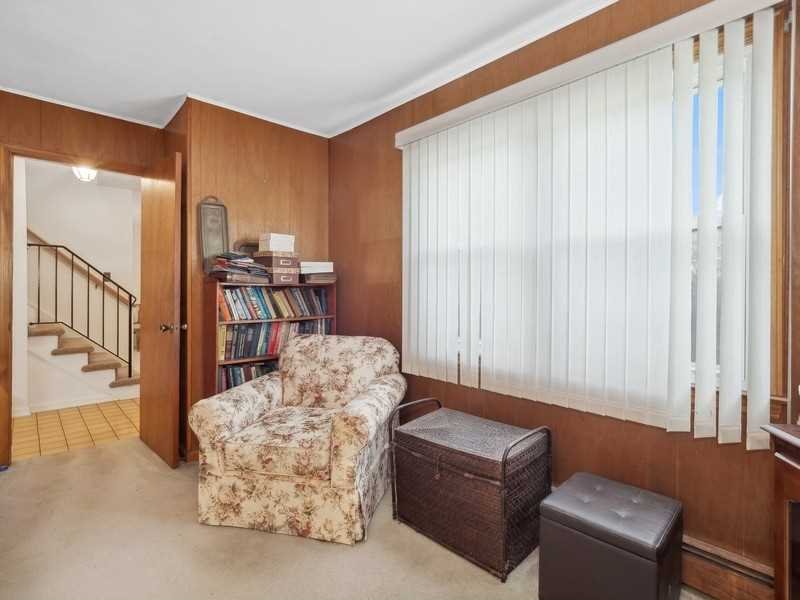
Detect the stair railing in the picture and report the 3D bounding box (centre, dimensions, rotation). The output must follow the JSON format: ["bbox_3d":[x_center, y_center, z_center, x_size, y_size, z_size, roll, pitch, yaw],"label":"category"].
[{"bbox_3d":[-3.232,0.164,3.817,0.839,1.397,0.050,-1,1,-40],"label":"stair railing"}]

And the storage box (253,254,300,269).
[{"bbox_3d":[-0.906,-0.275,2.723,0.290,0.103,0.200,1,2,44],"label":"storage box"}]

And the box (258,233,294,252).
[{"bbox_3d":[-0.901,-0.396,2.711,0.175,0.140,0.190,1,2,44],"label":"box"}]

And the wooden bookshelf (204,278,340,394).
[{"bbox_3d":[-0.914,0.487,2.703,0.862,1.215,0.280,-1,2,-43],"label":"wooden bookshelf"}]

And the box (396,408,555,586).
[{"bbox_3d":[0.337,0.834,1.815,0.610,0.565,0.410,1,2,44],"label":"box"}]

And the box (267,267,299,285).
[{"bbox_3d":[-0.906,-0.170,2.725,0.290,0.112,0.200,1,2,44],"label":"box"}]

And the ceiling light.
[{"bbox_3d":[-3.070,-1.268,3.597,0.260,0.190,0.260,-1,1,-40],"label":"ceiling light"}]

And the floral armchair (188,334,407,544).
[{"bbox_3d":[-0.508,0.671,2.163,0.915,0.870,0.860,0,1,11],"label":"floral armchair"}]

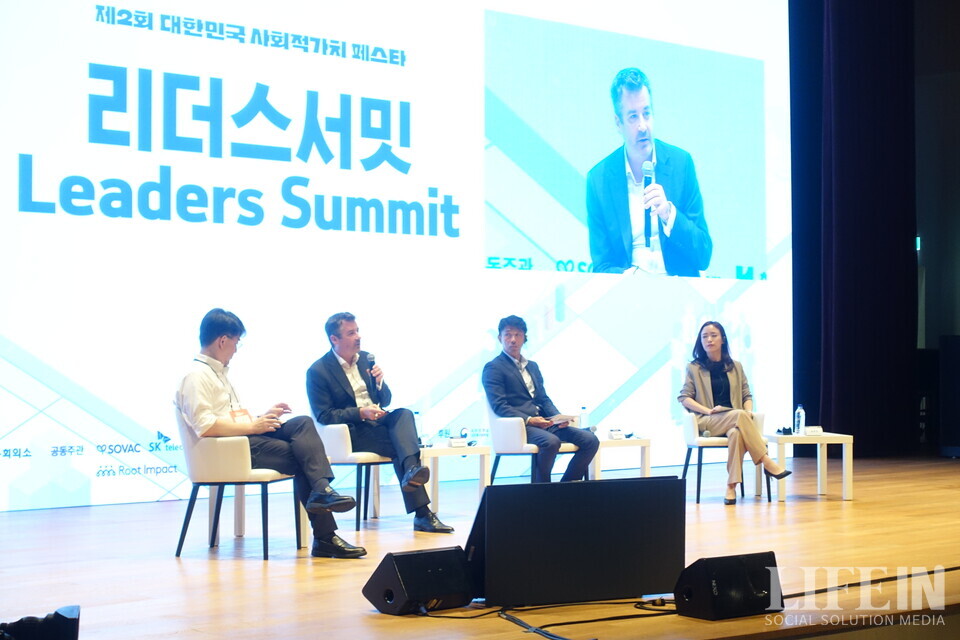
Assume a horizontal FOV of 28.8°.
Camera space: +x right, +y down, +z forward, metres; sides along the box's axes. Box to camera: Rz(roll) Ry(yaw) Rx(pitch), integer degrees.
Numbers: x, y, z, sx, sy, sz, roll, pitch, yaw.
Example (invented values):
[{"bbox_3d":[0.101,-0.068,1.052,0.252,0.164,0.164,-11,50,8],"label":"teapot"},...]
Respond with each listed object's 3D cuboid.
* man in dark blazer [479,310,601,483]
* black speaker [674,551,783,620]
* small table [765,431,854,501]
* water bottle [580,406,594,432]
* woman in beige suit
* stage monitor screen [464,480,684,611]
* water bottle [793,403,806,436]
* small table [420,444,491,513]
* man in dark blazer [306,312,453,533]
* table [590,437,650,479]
[{"bbox_3d":[0.475,0.615,12.268,0.540,1.300,0.750,1,-1,-42],"label":"man in dark blazer"},{"bbox_3d":[0.989,1.057,7.496,0.388,0.240,0.255,1,-1,-38],"label":"black speaker"},{"bbox_3d":[2.310,1.051,13.385,0.550,0.450,0.550,0,-1,-10],"label":"small table"},{"bbox_3d":[0.726,0.716,12.989,0.070,0.222,0.070,0,-1,0],"label":"water bottle"},{"bbox_3d":[1.742,0.634,13.100,0.700,1.280,0.730,0,-1,-8],"label":"woman in beige suit"},{"bbox_3d":[0.387,0.935,8.063,0.970,0.510,0.330,0,-1,-26],"label":"stage monitor screen"},{"bbox_3d":[2.298,0.715,13.390,0.070,0.222,0.070,0,-1,0],"label":"water bottle"},{"bbox_3d":[-0.323,1.037,11.885,0.550,0.450,0.550,1,-1,-42],"label":"small table"},{"bbox_3d":[-0.571,0.601,11.236,0.560,1.300,0.950,1,-1,-43],"label":"man in dark blazer"},{"bbox_3d":[0.782,1.049,12.840,0.550,0.450,0.550,1,-1,-44],"label":"table"}]

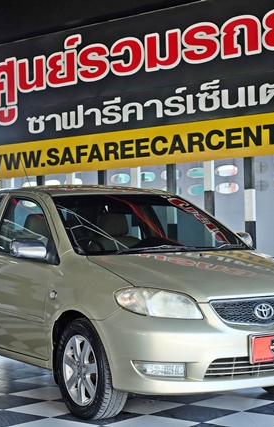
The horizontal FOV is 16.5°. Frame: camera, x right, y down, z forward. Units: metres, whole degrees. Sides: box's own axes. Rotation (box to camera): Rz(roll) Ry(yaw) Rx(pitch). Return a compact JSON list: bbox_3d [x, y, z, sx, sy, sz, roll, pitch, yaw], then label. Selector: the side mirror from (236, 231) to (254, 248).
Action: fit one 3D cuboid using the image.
[{"bbox_3d":[0.780,0.201,6.847,0.210,0.130,0.120,0,-1,-32],"label":"side mirror"}]

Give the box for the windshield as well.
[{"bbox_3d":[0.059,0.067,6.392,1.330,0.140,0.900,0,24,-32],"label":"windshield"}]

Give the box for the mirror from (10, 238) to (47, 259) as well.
[{"bbox_3d":[-0.674,0.219,5.953,0.210,0.130,0.120,0,-1,-32],"label":"mirror"}]

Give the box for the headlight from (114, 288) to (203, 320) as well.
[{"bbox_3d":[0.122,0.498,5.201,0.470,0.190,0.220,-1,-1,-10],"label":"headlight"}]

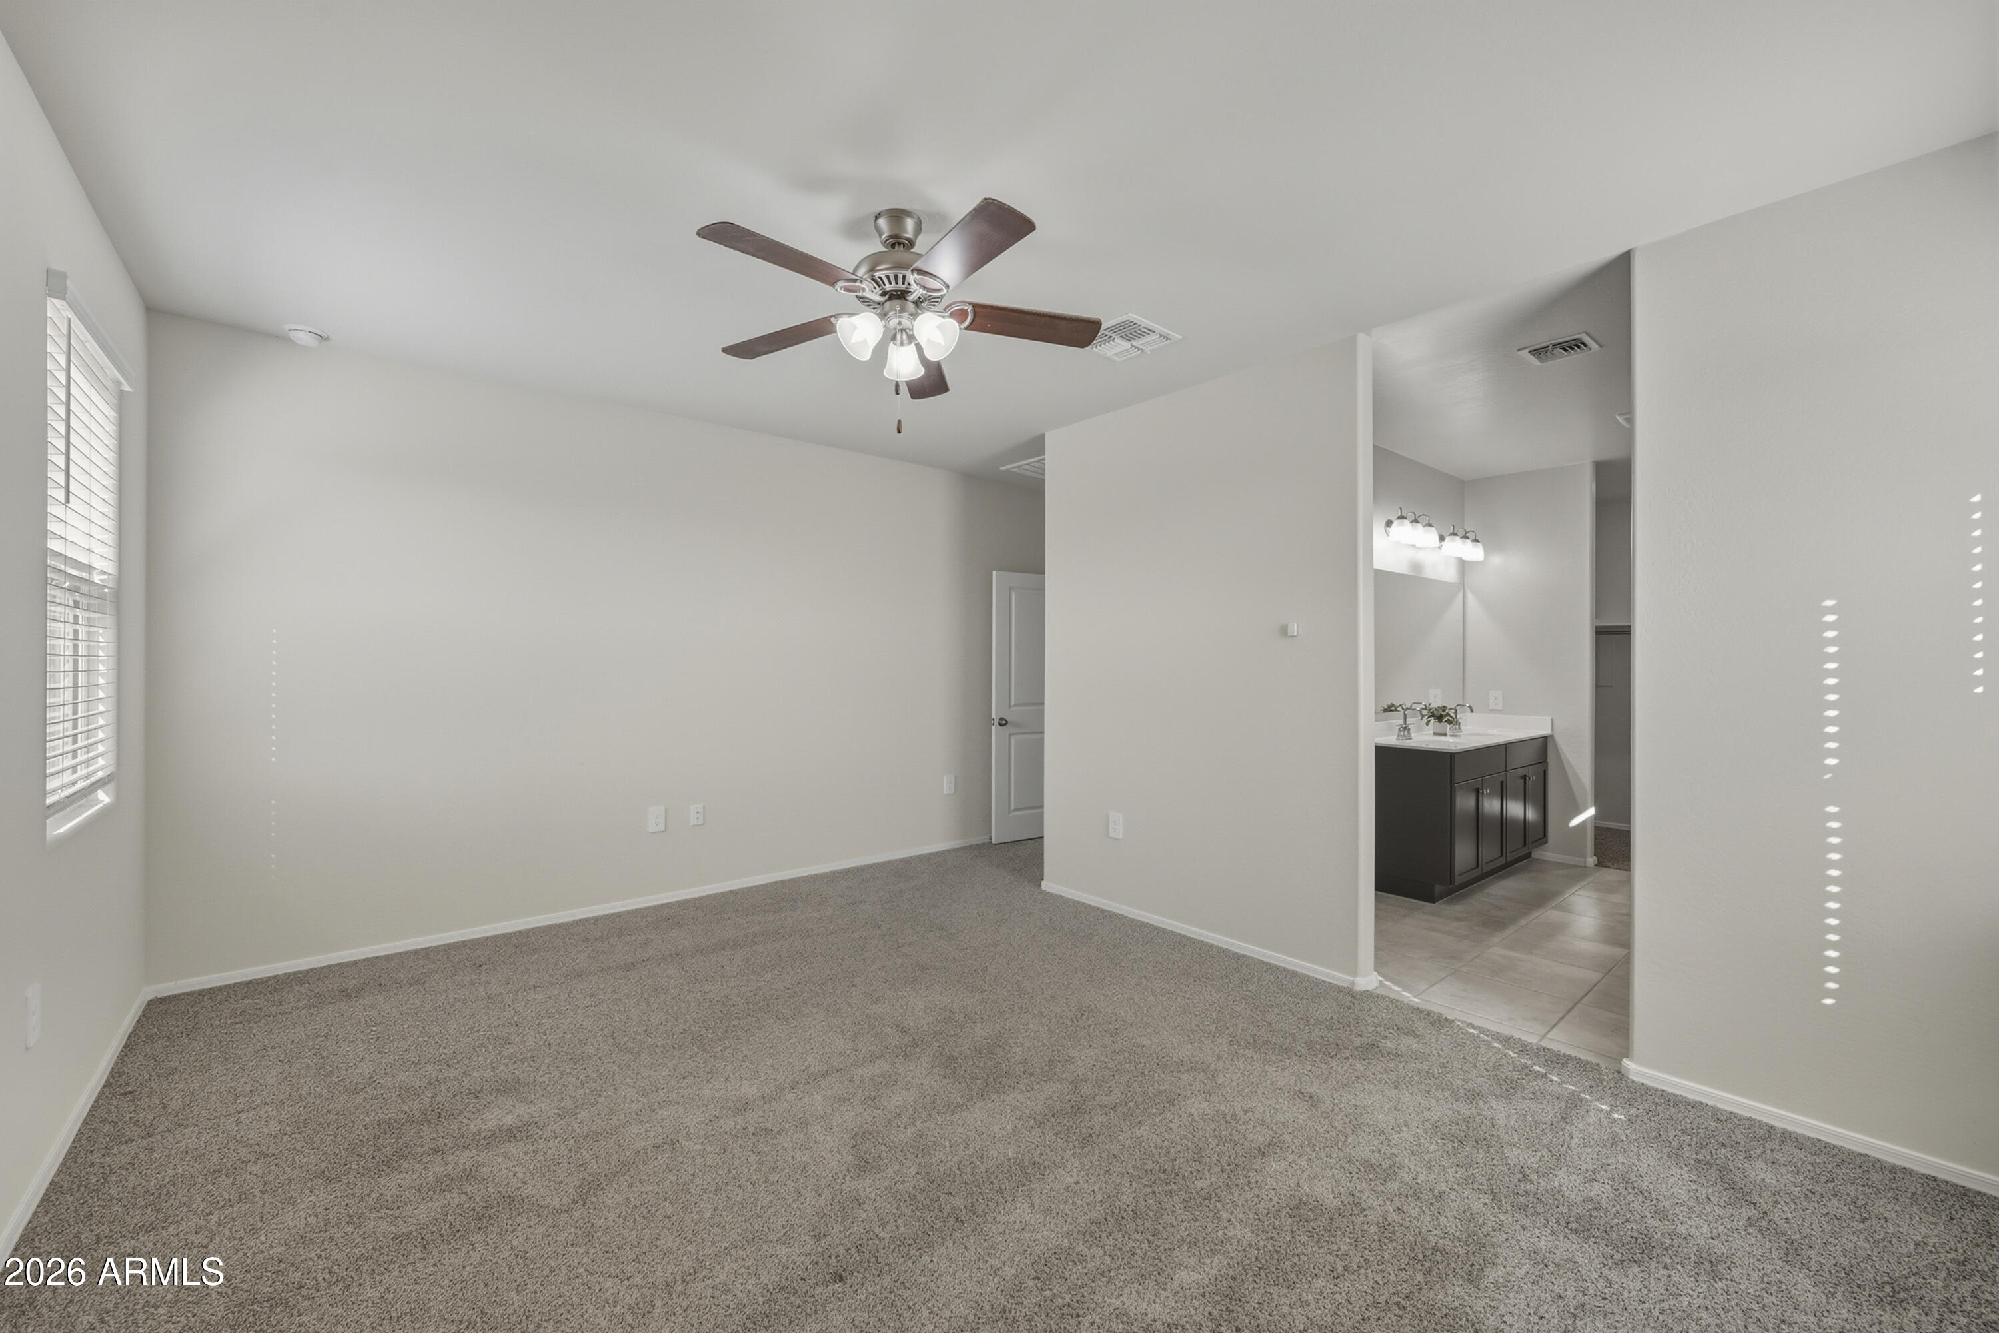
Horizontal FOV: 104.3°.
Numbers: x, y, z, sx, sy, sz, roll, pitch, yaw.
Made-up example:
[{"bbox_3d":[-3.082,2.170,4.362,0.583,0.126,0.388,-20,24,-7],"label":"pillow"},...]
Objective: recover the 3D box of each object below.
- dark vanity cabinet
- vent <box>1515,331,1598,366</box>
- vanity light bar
[{"bbox_3d":[3.016,0.917,5.098,1.760,0.853,0.535,0,0,-41],"label":"dark vanity cabinet"},{"bbox_3d":[2.476,-1.387,3.428,0.260,0.024,0.255,0,0,-41],"label":"vent"},{"bbox_3d":[2.915,-0.864,5.184,1.485,0.215,0.250,0,0,-41],"label":"vanity light bar"}]

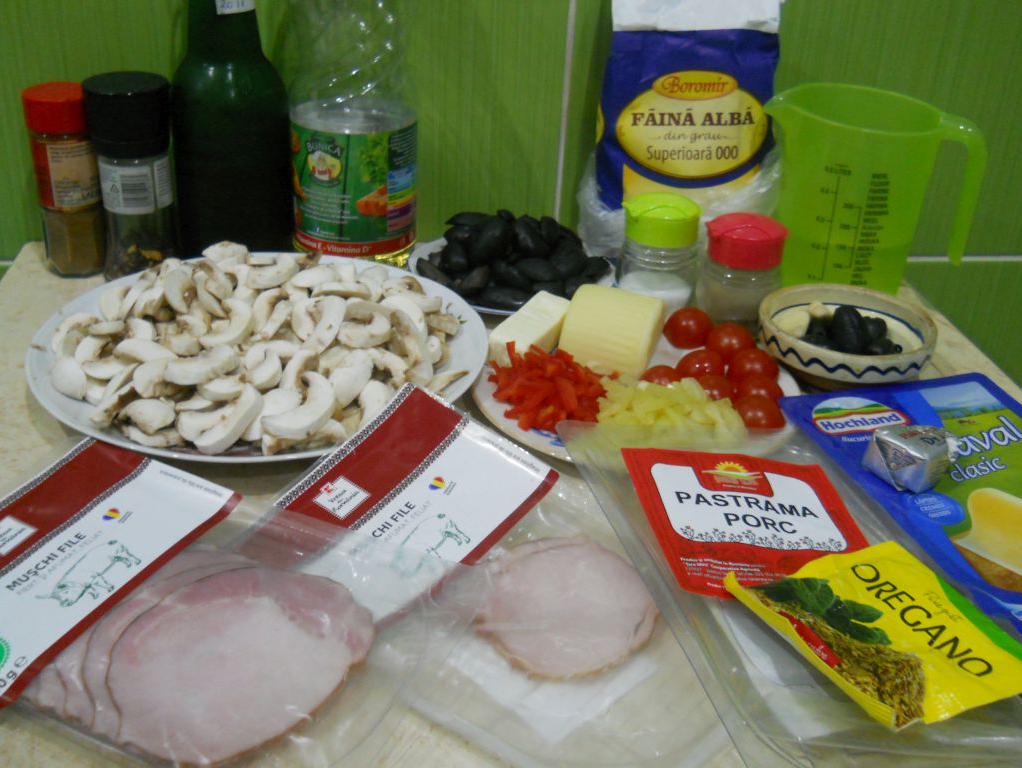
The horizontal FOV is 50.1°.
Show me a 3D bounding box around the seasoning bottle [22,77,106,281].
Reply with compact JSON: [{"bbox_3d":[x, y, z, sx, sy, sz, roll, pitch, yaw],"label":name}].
[{"bbox_3d":[-0.279,-0.127,0.687,0.045,0.112,0.045,3,29,-2],"label":"seasoning bottle"}]

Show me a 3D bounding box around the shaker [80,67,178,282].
[{"bbox_3d":[-0.233,-0.124,0.675,0.051,0.124,0.051,-12,33,-26],"label":"shaker"}]

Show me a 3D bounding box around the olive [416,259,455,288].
[{"bbox_3d":[-0.048,-0.070,0.693,0.015,0.015,0.034,-20,37,-36],"label":"olive"}]

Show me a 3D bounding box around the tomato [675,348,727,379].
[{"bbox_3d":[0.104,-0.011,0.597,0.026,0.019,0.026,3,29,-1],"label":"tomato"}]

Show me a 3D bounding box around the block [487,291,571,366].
[{"bbox_3d":[0.013,-0.029,0.616,0.026,0.018,0.072,16,31,21],"label":"block"}]

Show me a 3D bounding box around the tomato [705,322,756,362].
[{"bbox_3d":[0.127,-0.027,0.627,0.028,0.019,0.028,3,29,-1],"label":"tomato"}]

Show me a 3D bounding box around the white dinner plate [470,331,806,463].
[{"bbox_3d":[0.063,0.007,0.581,0.171,0.019,0.171,3,29,-1],"label":"white dinner plate"}]

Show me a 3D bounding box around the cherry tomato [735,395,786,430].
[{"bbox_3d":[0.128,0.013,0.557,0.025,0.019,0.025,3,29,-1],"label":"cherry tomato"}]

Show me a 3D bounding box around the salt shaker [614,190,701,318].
[{"bbox_3d":[0.095,-0.084,0.700,0.053,0.065,0.050,7,29,7],"label":"salt shaker"}]

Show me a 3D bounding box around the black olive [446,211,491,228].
[{"bbox_3d":[-0.026,-0.101,0.675,0.029,0.016,0.017,-7,31,-12],"label":"black olive"}]

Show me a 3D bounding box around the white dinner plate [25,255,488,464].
[{"bbox_3d":[-0.132,-0.014,0.592,0.234,0.024,0.234,3,29,-1],"label":"white dinner plate"}]

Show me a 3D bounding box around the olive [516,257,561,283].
[{"bbox_3d":[0.017,-0.071,0.678,0.030,0.018,0.019,10,30,12],"label":"olive"}]

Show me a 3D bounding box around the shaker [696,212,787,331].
[{"bbox_3d":[0.146,-0.072,0.692,0.054,0.059,0.050,7,29,7],"label":"shaker"}]

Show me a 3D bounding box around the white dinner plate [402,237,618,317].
[{"bbox_3d":[0.001,-0.067,0.708,0.132,0.019,0.132,3,29,-2],"label":"white dinner plate"}]

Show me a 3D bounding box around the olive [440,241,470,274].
[{"bbox_3d":[-0.034,-0.076,0.658,0.018,0.017,0.025,-5,54,-14],"label":"olive"}]

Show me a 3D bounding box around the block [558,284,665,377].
[{"bbox_3d":[0.056,-0.031,0.611,0.049,0.034,0.039,13,30,17],"label":"block"}]

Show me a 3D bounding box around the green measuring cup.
[{"bbox_3d":[0.220,-0.117,0.698,0.131,0.115,0.091,8,30,8],"label":"green measuring cup"}]

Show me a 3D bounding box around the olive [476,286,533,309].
[{"bbox_3d":[-0.005,-0.052,0.665,0.033,0.015,0.015,7,29,6],"label":"olive"}]

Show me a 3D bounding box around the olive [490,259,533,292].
[{"bbox_3d":[0.001,-0.064,0.645,0.029,0.016,0.017,30,36,10],"label":"olive"}]

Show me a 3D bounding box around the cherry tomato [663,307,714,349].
[{"bbox_3d":[0.098,-0.031,0.602,0.028,0.024,0.025,-1,30,-8],"label":"cherry tomato"}]

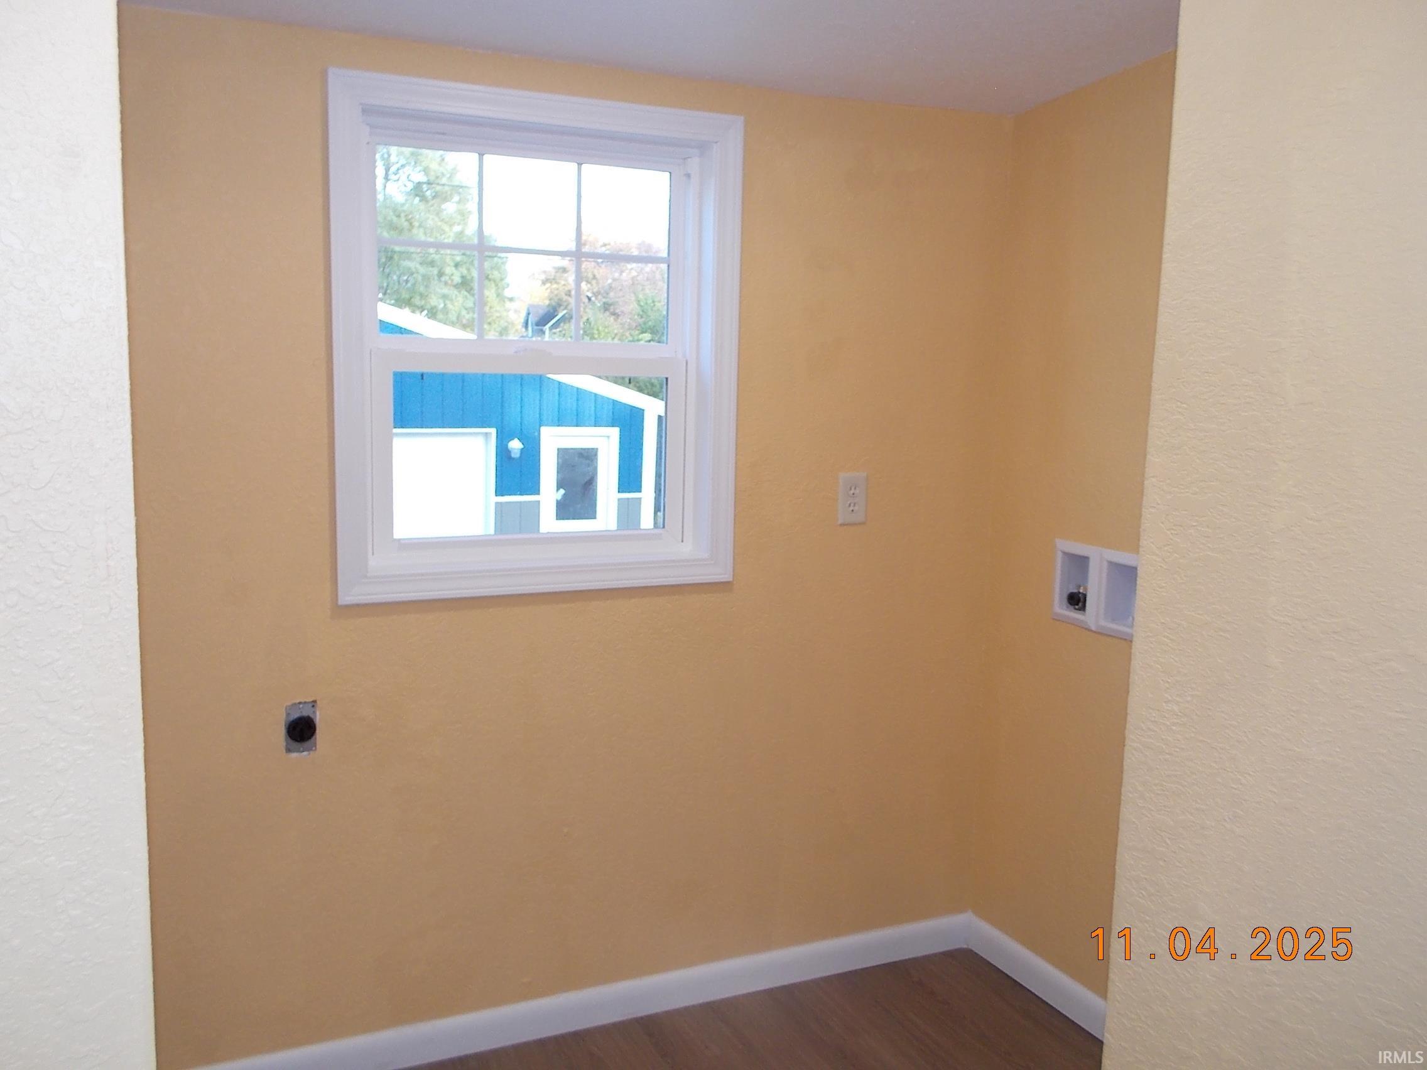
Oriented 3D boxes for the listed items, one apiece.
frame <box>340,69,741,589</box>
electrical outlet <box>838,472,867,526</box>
[{"bbox_3d":[-0.352,-0.383,2.478,0.843,0.997,0.130,-2,9,-24],"label":"frame"},{"bbox_3d":[0.325,-0.084,2.779,0.073,0.118,0.010,-2,9,-24],"label":"electrical outlet"}]

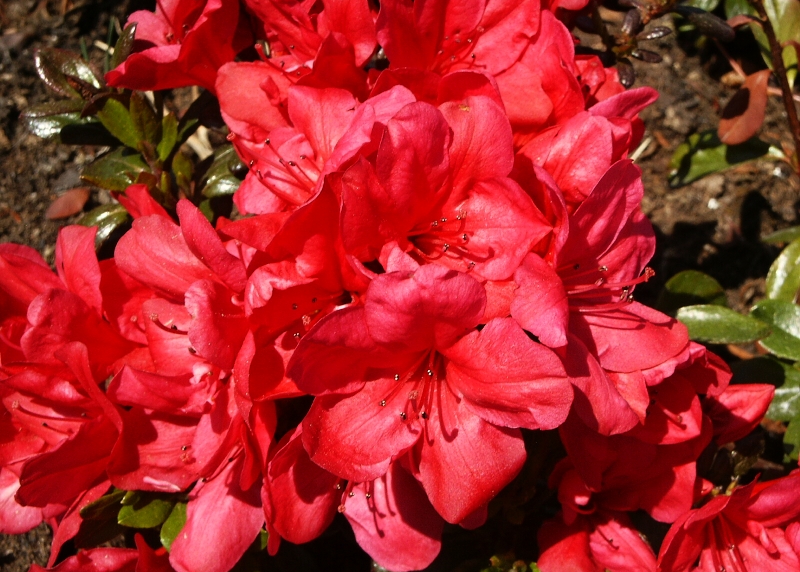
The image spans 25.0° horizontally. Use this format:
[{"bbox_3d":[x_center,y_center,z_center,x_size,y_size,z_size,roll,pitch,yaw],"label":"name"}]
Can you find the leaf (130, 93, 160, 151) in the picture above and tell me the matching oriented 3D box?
[{"bbox_3d":[-0.067,-0.043,0.478,0.008,0.005,0.018,-12,75,-12],"label":"leaf"}]

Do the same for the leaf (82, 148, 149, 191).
[{"bbox_3d":[-0.075,-0.031,0.480,0.019,0.004,0.013,-5,56,4],"label":"leaf"}]

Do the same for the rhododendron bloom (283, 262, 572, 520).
[{"bbox_3d":[0.007,0.025,0.430,0.067,0.060,0.038,2,21,4],"label":"rhododendron bloom"}]

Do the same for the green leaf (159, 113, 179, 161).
[{"bbox_3d":[-0.061,-0.039,0.475,0.006,0.003,0.013,19,90,18],"label":"green leaf"}]

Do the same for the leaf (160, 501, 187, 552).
[{"bbox_3d":[-0.058,0.061,0.460,0.009,0.003,0.015,22,77,15],"label":"leaf"}]

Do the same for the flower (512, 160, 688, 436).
[{"bbox_3d":[0.048,0.003,0.448,0.054,0.064,0.042,6,-4,-41],"label":"flower"}]

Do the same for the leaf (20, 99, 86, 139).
[{"bbox_3d":[-0.093,-0.045,0.485,0.018,0.005,0.012,-2,60,-1],"label":"leaf"}]

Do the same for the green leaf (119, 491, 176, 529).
[{"bbox_3d":[-0.065,0.057,0.460,0.015,0.003,0.009,-26,69,-4],"label":"green leaf"}]

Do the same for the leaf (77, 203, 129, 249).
[{"bbox_3d":[-0.079,-0.016,0.480,0.017,0.005,0.011,-15,53,-4],"label":"leaf"}]

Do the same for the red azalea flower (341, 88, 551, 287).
[{"bbox_3d":[0.011,-0.023,0.438,0.054,0.036,0.051,1,85,-22],"label":"red azalea flower"}]

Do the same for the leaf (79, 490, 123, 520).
[{"bbox_3d":[-0.076,0.056,0.465,0.015,0.004,0.009,-27,50,-7],"label":"leaf"}]

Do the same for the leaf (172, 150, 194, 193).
[{"bbox_3d":[-0.057,-0.030,0.478,0.006,0.004,0.012,-6,72,4],"label":"leaf"}]

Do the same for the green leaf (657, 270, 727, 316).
[{"bbox_3d":[0.077,0.002,0.475,0.018,0.005,0.013,13,61,7],"label":"green leaf"}]

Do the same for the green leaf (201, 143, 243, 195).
[{"bbox_3d":[-0.048,-0.031,0.480,0.011,0.005,0.017,41,66,14],"label":"green leaf"}]

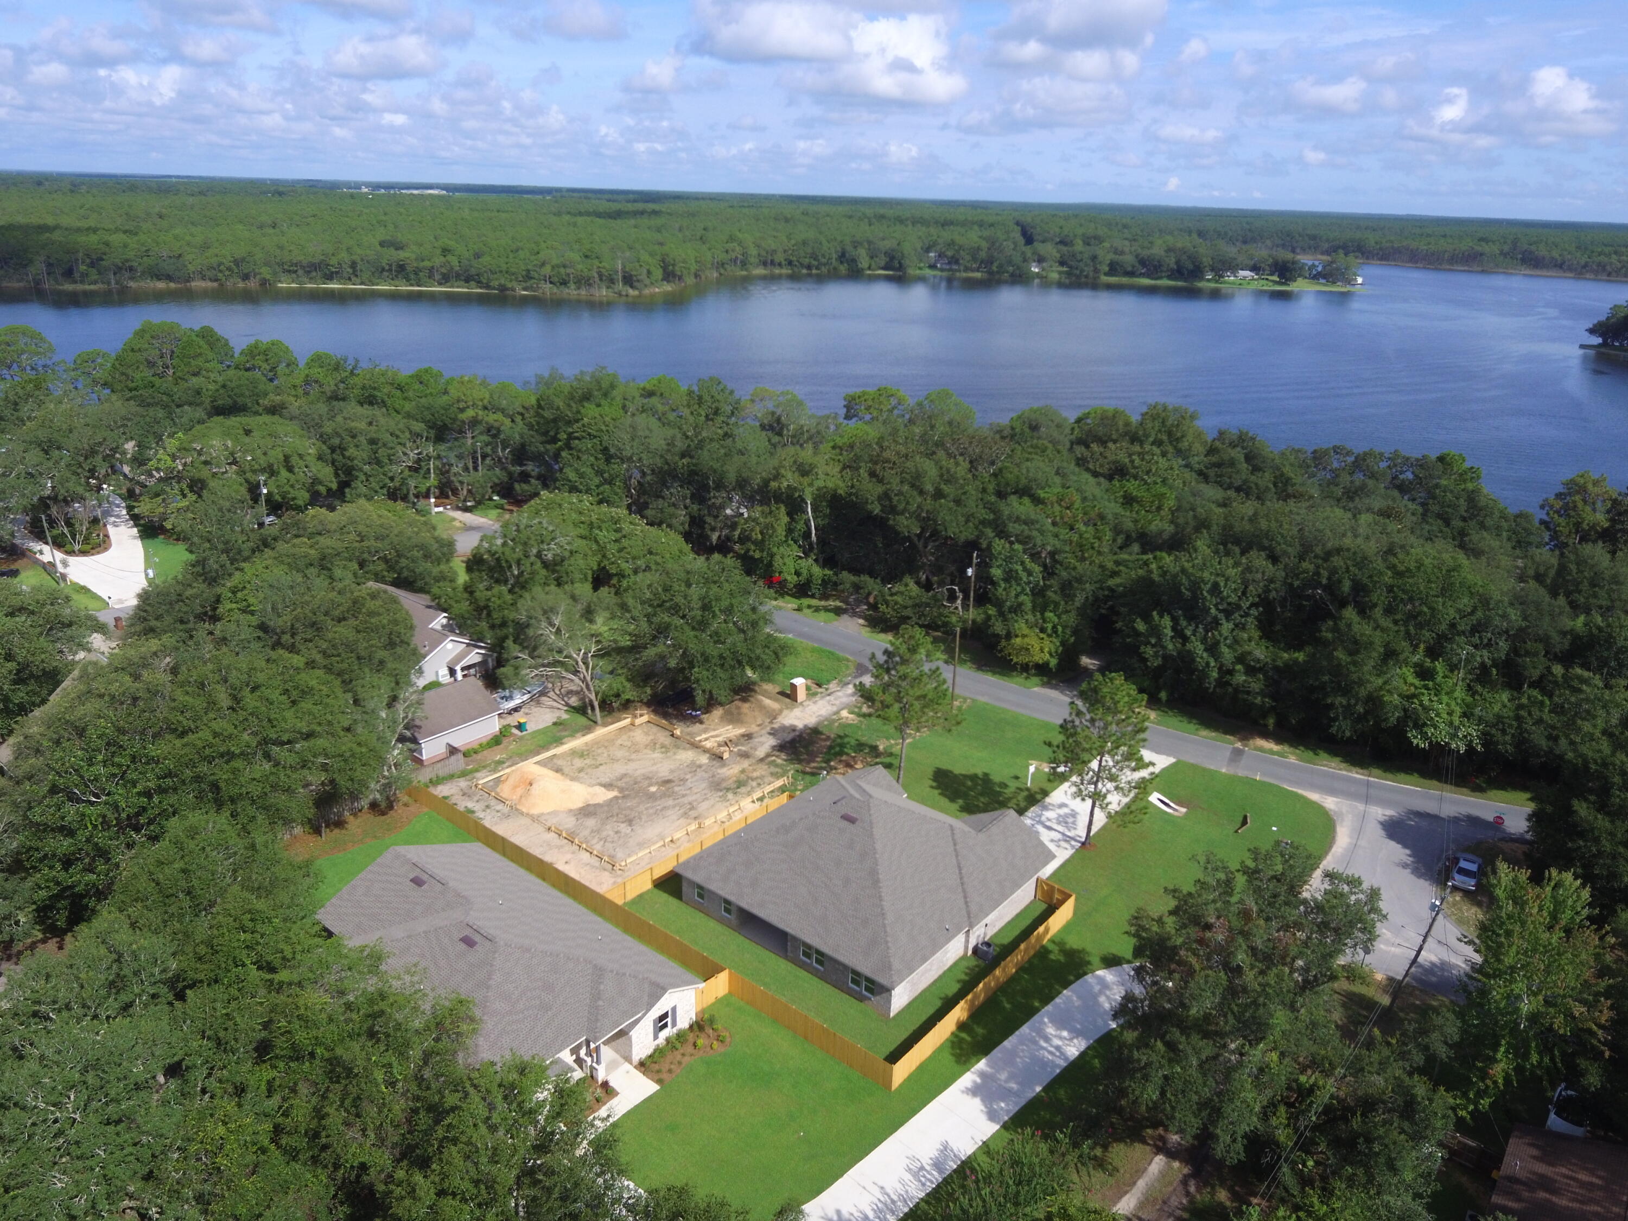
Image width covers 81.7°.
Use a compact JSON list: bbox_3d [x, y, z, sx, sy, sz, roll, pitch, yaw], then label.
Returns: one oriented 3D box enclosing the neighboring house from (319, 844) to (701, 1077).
[{"bbox_3d":[-19.188,19.791,54.036,21.371,6.914,14.038,21,30,36],"label":"neighboring house"}]

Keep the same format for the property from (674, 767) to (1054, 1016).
[{"bbox_3d":[3.963,16.057,63.610,17.705,7.333,18.124,21,30,36],"label":"property"}]

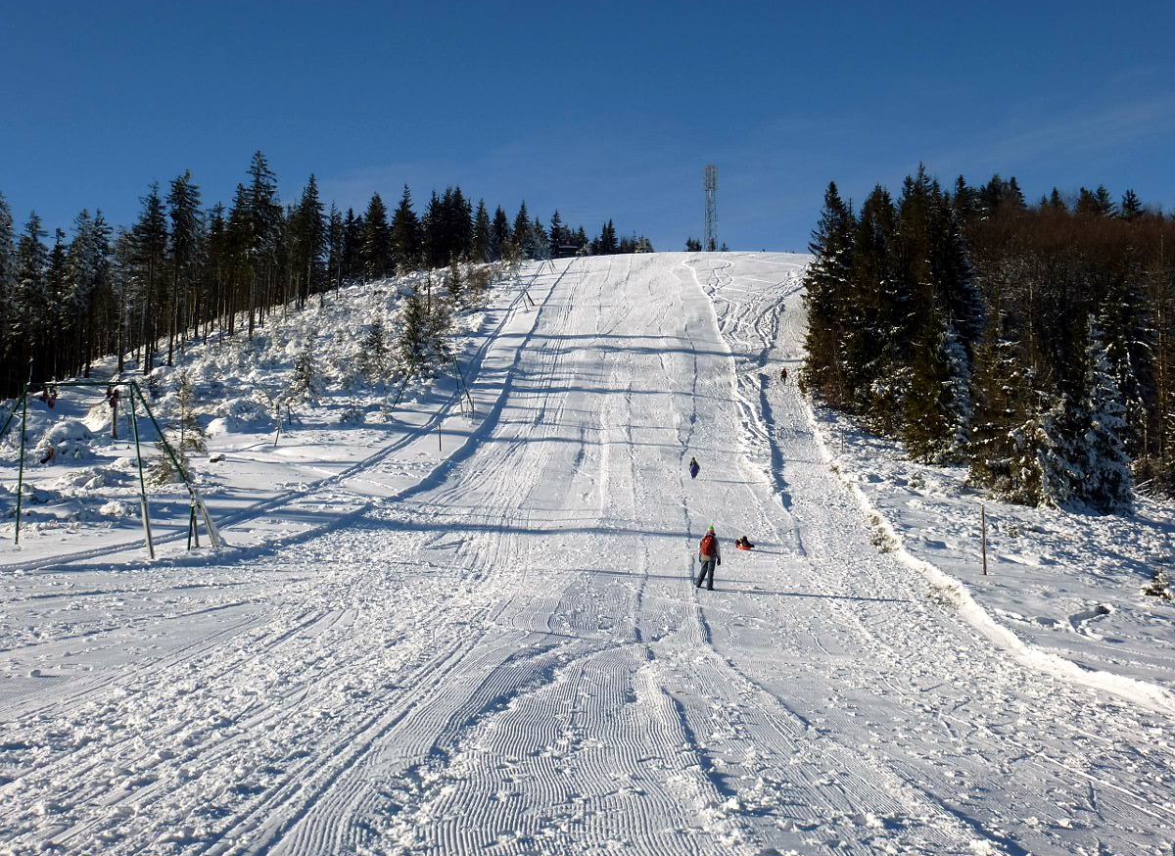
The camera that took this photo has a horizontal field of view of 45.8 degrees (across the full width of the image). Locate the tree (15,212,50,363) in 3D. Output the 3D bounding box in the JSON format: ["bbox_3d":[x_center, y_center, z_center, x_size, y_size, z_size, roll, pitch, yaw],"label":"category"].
[{"bbox_3d":[-53.105,-12.586,133.000,3.370,16.190,3.370,0,-7,0],"label":"tree"}]

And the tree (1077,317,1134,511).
[{"bbox_3d":[25.770,-0.765,69.184,3.200,9.800,3.200,0,-10,0],"label":"tree"}]

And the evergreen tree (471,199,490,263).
[{"bbox_3d":[-22.864,-41.896,296.784,4.100,14.350,4.100,0,-10,0],"label":"evergreen tree"}]

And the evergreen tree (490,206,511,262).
[{"bbox_3d":[-18.929,-42.479,303.995,4.400,12.910,4.400,0,-10,0],"label":"evergreen tree"}]

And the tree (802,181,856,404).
[{"bbox_3d":[24.281,-13.642,140.000,5.520,22.660,5.520,0,-7,0],"label":"tree"}]

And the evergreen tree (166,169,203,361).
[{"bbox_3d":[-43.945,-17.660,152.000,3.850,20.481,3.850,0,-7,0],"label":"evergreen tree"}]

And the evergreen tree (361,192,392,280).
[{"bbox_3d":[-39.368,-35.886,260.000,5.854,15.274,5.854,0,-7,0],"label":"evergreen tree"}]

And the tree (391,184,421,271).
[{"bbox_3d":[-34.533,-38.067,265.000,5.966,15.546,5.966,0,-7,0],"label":"tree"}]

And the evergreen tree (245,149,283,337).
[{"bbox_3d":[-39.409,-22.617,169.503,4.600,23.560,4.600,0,-10,0],"label":"evergreen tree"}]

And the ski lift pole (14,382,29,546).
[{"bbox_3d":[-19.338,1.191,47.515,0.130,5.680,0.130,0,-10,0],"label":"ski lift pole"}]

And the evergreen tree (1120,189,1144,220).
[{"bbox_3d":[58.691,-17.767,148.956,4.200,16.000,4.200,0,-7,0],"label":"evergreen tree"}]

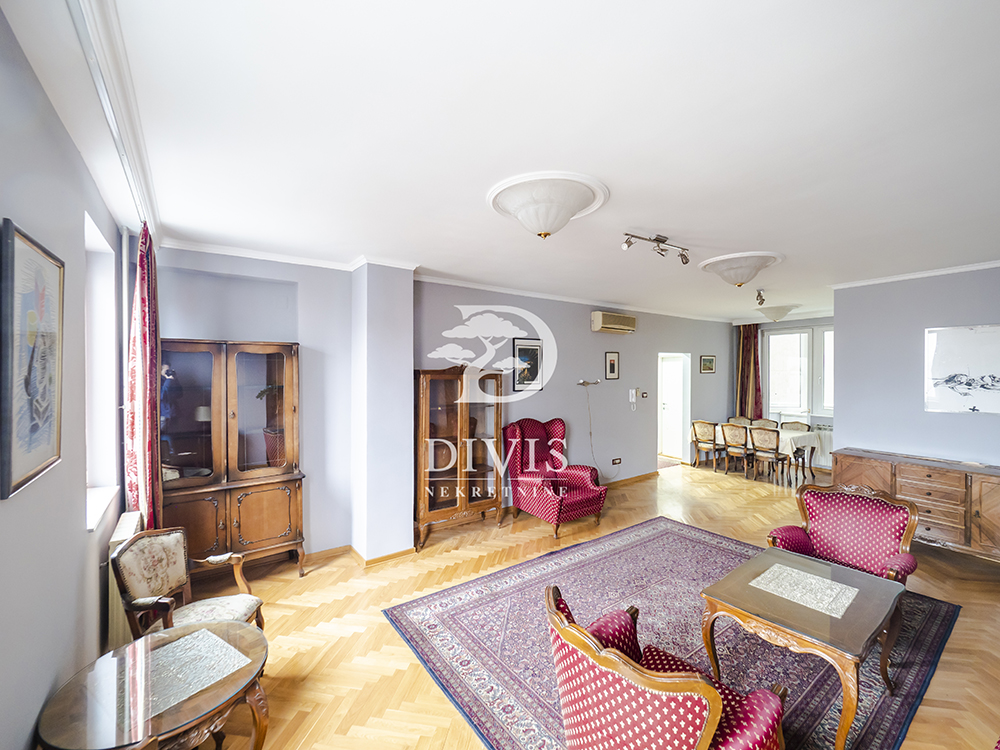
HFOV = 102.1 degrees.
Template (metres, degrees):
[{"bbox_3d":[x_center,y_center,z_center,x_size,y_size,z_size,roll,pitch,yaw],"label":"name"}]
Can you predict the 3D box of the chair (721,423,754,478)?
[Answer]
[{"bbox_3d":[4.188,1.281,6.961,0.530,0.870,0.470,0,0,-34],"label":"chair"}]

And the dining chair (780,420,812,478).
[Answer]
[{"bbox_3d":[4.784,1.258,6.667,0.520,0.880,0.445,0,1,-34],"label":"dining chair"}]

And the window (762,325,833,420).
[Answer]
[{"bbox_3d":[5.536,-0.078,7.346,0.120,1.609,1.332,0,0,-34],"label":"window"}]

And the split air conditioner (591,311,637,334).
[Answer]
[{"bbox_3d":[1.707,-0.757,6.045,0.805,0.285,0.200,0,1,-36],"label":"split air conditioner"}]

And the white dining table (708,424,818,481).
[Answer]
[{"bbox_3d":[4.324,1.316,6.996,1.000,0.750,1.600,0,1,-34],"label":"white dining table"}]

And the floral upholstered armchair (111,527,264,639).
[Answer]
[{"bbox_3d":[-1.620,1.285,2.130,0.570,0.890,0.540,0,0,10],"label":"floral upholstered armchair"}]

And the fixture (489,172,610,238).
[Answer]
[{"bbox_3d":[0.290,-0.928,2.426,0.690,0.230,0.690,0,1,0],"label":"fixture"}]

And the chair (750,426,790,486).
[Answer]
[{"bbox_3d":[4.331,1.259,6.488,0.520,0.880,0.445,0,1,-34],"label":"chair"}]

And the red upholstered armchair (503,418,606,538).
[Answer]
[{"bbox_3d":[0.642,1.120,4.712,0.820,1.140,0.870,0,0,-36],"label":"red upholstered armchair"}]

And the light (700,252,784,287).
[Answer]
[{"bbox_3d":[2.363,-0.992,3.983,0.710,0.220,0.710,0,0,-34],"label":"light"}]

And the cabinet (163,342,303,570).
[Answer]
[{"bbox_3d":[-2.203,0.729,3.248,1.080,2.000,0.410,0,1,-36],"label":"cabinet"}]

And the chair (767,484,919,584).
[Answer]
[{"bbox_3d":[2.150,1.260,2.580,0.680,0.940,0.700,0,0,-39],"label":"chair"}]

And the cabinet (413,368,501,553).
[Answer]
[{"bbox_3d":[-0.475,0.793,4.301,1.000,1.790,0.380,0,0,-36],"label":"cabinet"}]

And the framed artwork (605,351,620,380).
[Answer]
[{"bbox_3d":[1.761,-0.134,6.285,0.320,0.410,0.025,0,0,-34],"label":"framed artwork"}]

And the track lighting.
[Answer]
[{"bbox_3d":[1.222,-0.999,3.123,0.720,0.200,0.160,0,0,-34],"label":"track lighting"}]

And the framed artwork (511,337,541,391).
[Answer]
[{"bbox_3d":[0.377,-0.127,5.132,0.500,0.660,0.030,0,0,-36],"label":"framed artwork"}]

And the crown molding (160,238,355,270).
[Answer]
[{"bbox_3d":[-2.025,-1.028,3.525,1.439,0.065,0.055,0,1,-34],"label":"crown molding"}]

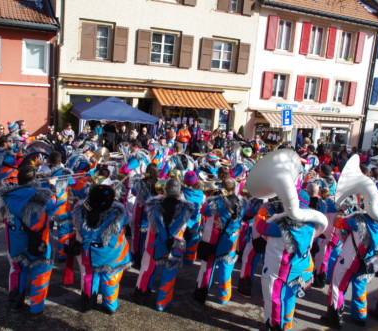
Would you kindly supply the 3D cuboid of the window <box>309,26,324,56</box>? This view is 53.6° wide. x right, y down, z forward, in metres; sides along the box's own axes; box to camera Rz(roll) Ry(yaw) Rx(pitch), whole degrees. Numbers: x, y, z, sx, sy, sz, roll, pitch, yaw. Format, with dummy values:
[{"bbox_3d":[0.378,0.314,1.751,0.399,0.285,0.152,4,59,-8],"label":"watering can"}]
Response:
[{"bbox_3d":[7.099,-6.904,20.793,0.765,1.563,0.100,0,13,-22],"label":"window"}]

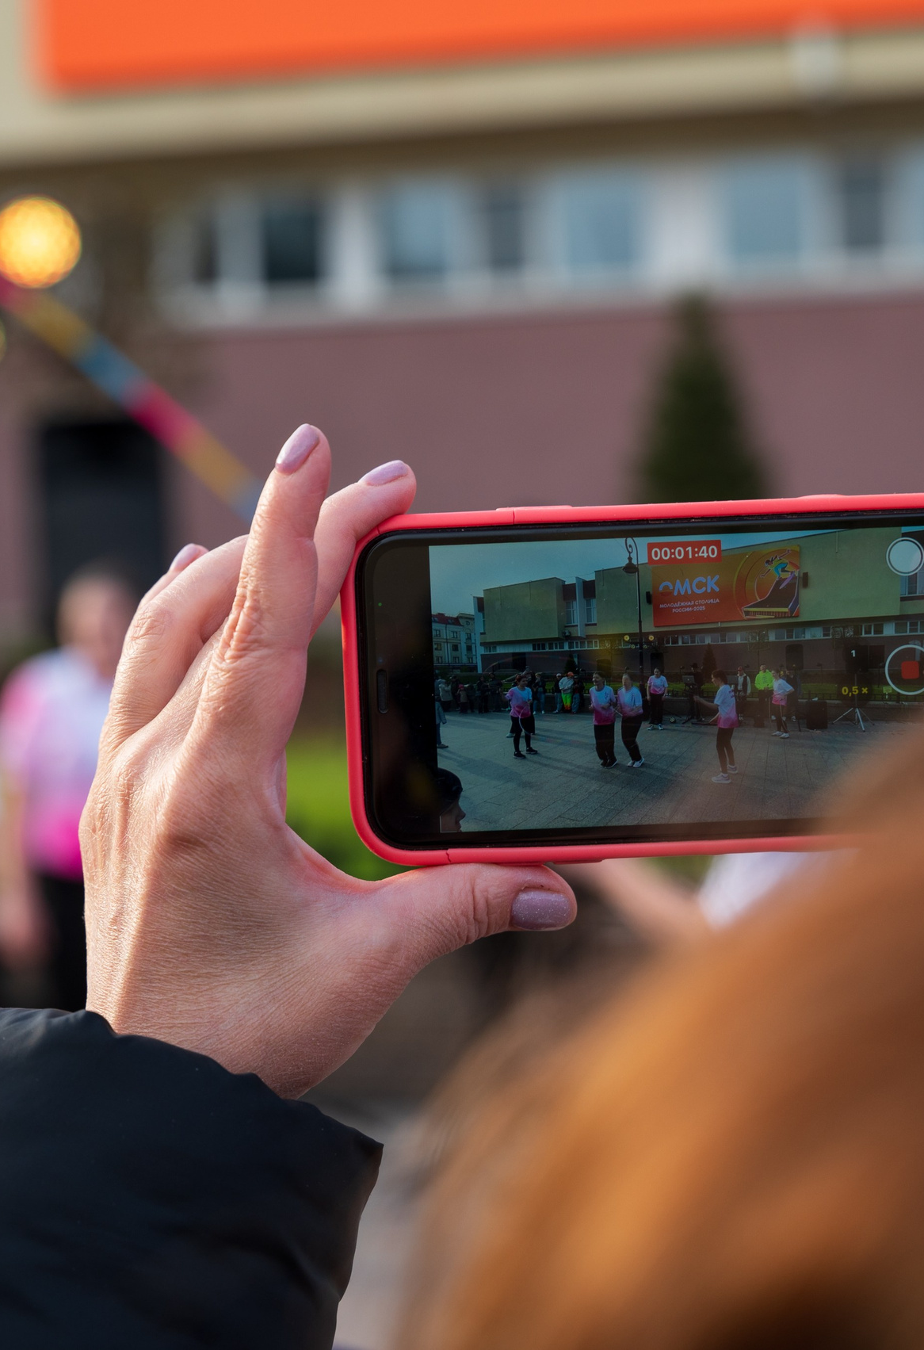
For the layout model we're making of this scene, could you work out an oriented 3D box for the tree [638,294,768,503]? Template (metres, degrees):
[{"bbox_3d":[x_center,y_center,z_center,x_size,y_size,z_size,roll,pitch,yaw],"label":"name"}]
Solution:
[{"bbox_3d":[1.380,-0.906,16.500,1.050,2.500,1.050,-2,3,0],"label":"tree"}]

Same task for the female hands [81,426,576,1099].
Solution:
[{"bbox_3d":[-0.028,0.018,0.648,0.108,0.147,0.092,-2,3,6],"label":"female hands"}]

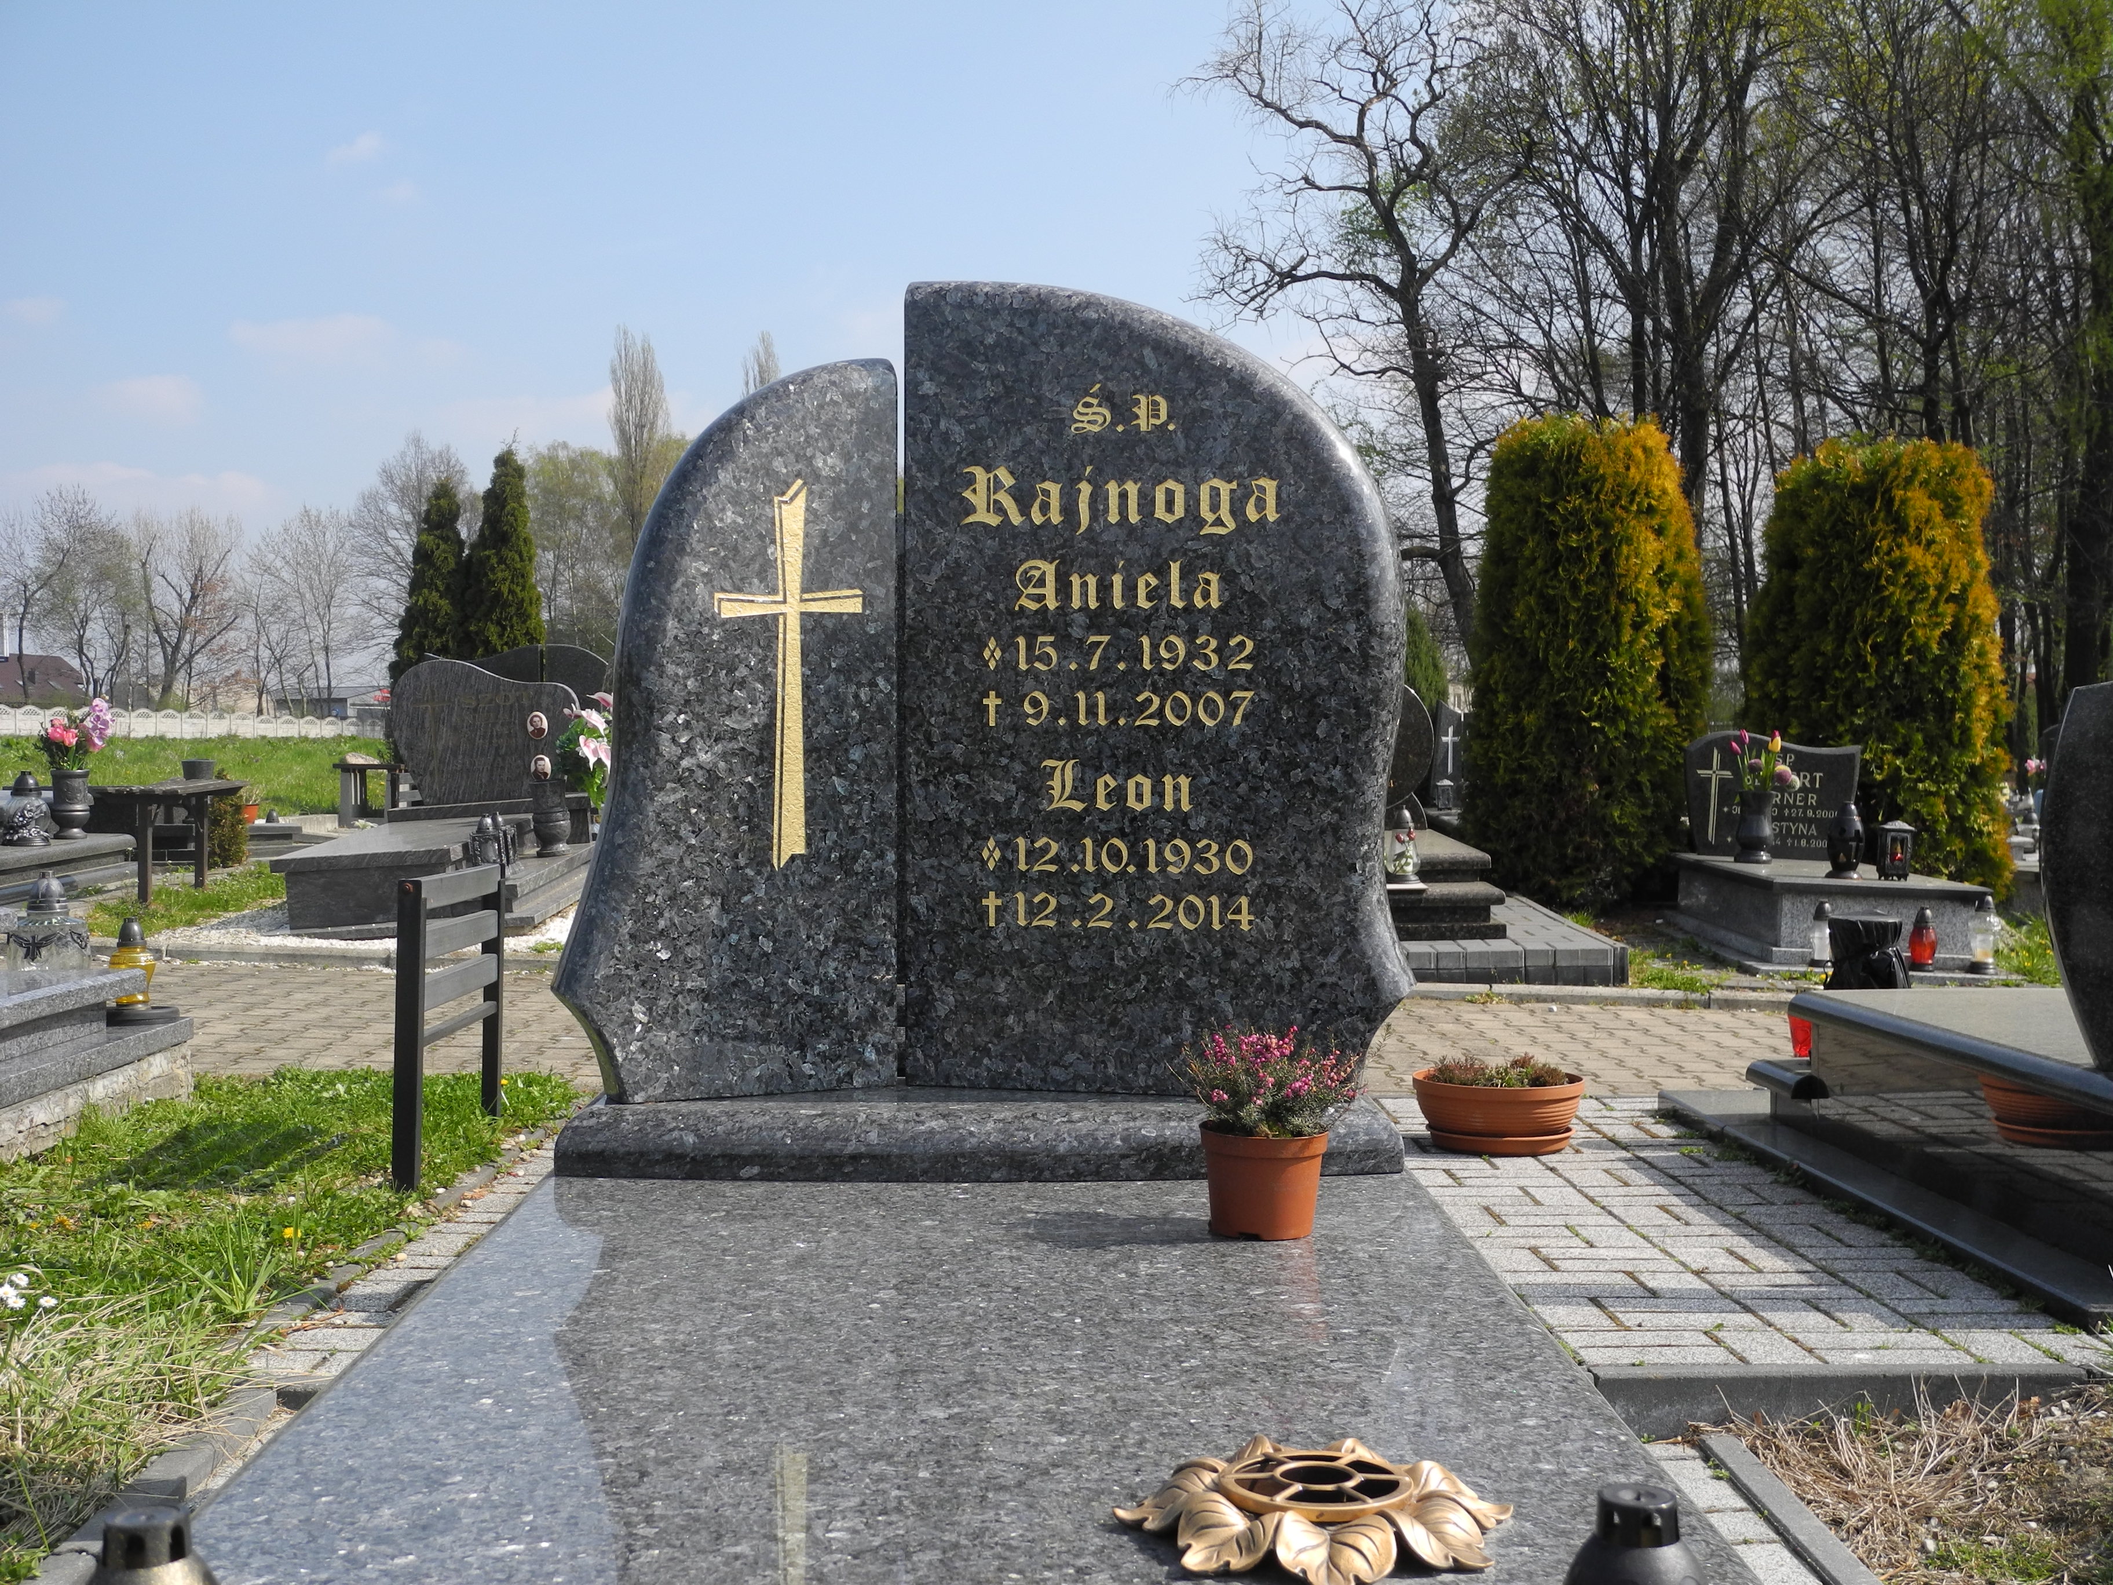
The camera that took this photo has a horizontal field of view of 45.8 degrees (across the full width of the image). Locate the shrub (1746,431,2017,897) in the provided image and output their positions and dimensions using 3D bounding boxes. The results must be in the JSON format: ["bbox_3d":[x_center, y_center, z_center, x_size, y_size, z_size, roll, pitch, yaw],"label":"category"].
[{"bbox_3d":[4.369,-0.627,13.300,1.410,2.550,1.300,0,1,0],"label":"shrub"}]

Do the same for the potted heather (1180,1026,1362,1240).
[{"bbox_3d":[0.287,0.449,3.372,0.240,0.275,0.235,0,1,-1],"label":"potted heather"}]

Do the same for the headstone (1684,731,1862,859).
[{"bbox_3d":[3.178,0.012,11.100,0.775,0.560,0.100,2,1,5],"label":"headstone"}]

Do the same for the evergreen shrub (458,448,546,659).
[{"bbox_3d":[-3.530,-0.934,16.000,0.640,2.500,0.640,0,1,0],"label":"evergreen shrub"}]

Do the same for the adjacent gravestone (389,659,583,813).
[{"bbox_3d":[-2.461,-0.267,10.800,0.790,0.610,0.100,-4,1,-10],"label":"adjacent gravestone"}]

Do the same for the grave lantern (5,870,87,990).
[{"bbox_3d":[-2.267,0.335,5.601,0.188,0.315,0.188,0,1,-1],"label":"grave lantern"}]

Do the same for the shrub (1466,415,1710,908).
[{"bbox_3d":[2.765,-0.682,13.000,1.250,2.580,1.200,0,1,0],"label":"shrub"}]

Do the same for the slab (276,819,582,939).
[{"bbox_3d":[-2.305,0.315,9.600,0.890,0.290,2.000,-4,2,-4],"label":"slab"}]

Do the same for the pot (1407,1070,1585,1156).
[{"bbox_3d":[0.963,0.687,5.474,0.375,0.155,0.375,0,1,0],"label":"pot"}]

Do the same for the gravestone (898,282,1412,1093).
[{"bbox_3d":[0.158,-0.174,3.967,0.800,1.295,0.100,0,1,14],"label":"gravestone"}]

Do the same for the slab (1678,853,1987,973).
[{"bbox_3d":[3.125,0.478,10.250,0.810,0.310,2.050,2,1,4],"label":"slab"}]

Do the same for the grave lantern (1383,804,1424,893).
[{"bbox_3d":[1.333,0.218,9.600,0.150,0.335,0.150,0,1,6],"label":"grave lantern"}]

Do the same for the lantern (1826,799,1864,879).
[{"bbox_3d":[3.118,0.183,9.900,0.157,0.305,0.157,0,1,5],"label":"lantern"}]

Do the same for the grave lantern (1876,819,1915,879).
[{"bbox_3d":[3.304,0.227,9.850,0.140,0.235,0.140,1,1,9],"label":"grave lantern"}]

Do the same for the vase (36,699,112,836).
[{"bbox_3d":[-4.082,-0.096,10.400,0.310,0.580,0.280,0,1,-23],"label":"vase"}]

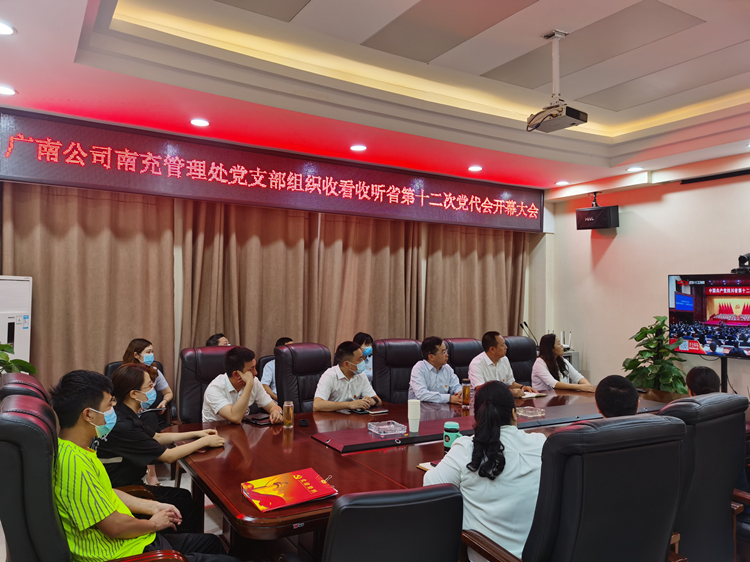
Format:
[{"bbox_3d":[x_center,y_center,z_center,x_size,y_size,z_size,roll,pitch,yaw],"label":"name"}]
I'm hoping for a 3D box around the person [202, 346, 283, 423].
[{"bbox_3d":[-0.900,1.032,3.800,0.530,1.210,0.760,1,-2,-32],"label":"person"}]

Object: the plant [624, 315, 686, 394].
[{"bbox_3d":[2.620,1.008,5.470,0.580,1.380,0.580,1,-2,-31],"label":"plant"}]

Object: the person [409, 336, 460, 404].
[{"bbox_3d":[0.460,1.051,4.500,0.520,1.230,0.750,1,-2,-32],"label":"person"}]

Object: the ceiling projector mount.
[{"bbox_3d":[1.269,-1.415,4.102,0.290,0.700,0.330,1,-2,-34],"label":"ceiling projector mount"}]

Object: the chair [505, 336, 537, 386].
[{"bbox_3d":[1.390,1.098,5.150,0.620,1.180,0.700,1,-2,-28],"label":"chair"}]

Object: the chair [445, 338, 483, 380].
[{"bbox_3d":[0.870,1.091,4.930,0.620,1.180,0.700,1,-2,-30],"label":"chair"}]

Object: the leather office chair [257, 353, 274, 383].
[{"bbox_3d":[-0.710,1.194,5.280,0.570,1.000,0.600,1,-2,-31],"label":"leather office chair"}]

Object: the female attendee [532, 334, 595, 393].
[{"bbox_3d":[1.570,1.070,4.920,0.480,1.220,0.750,2,-3,-42],"label":"female attendee"}]

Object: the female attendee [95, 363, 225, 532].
[{"bbox_3d":[-1.090,1.007,2.930,0.700,1.200,0.480,1,-2,-32],"label":"female attendee"}]

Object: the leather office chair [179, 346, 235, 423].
[{"bbox_3d":[-1.050,1.059,3.980,0.620,1.180,0.700,1,-2,-30],"label":"leather office chair"}]

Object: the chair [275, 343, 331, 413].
[{"bbox_3d":[-0.410,1.071,4.340,0.620,1.180,0.700,1,-2,-36],"label":"chair"}]

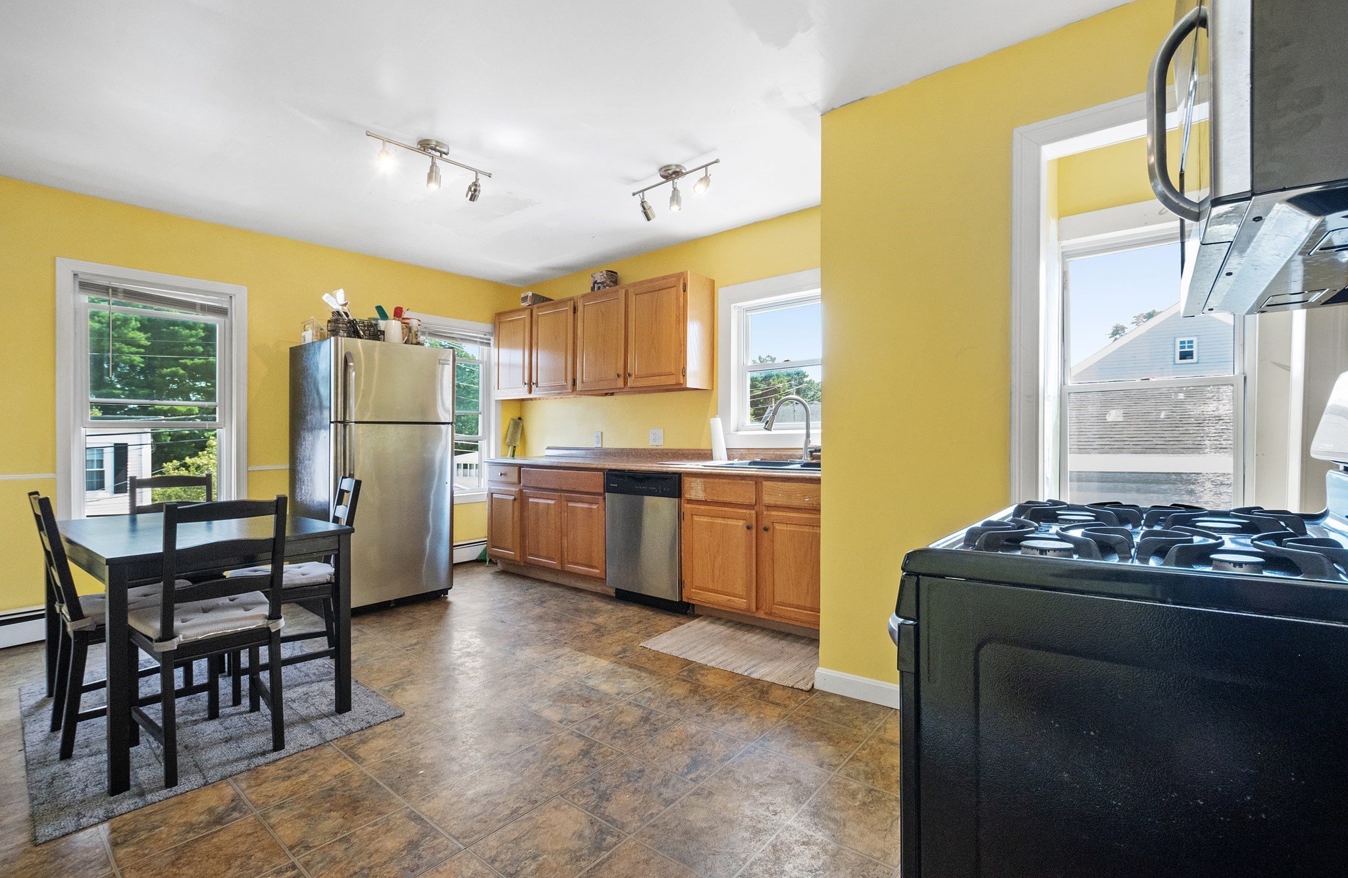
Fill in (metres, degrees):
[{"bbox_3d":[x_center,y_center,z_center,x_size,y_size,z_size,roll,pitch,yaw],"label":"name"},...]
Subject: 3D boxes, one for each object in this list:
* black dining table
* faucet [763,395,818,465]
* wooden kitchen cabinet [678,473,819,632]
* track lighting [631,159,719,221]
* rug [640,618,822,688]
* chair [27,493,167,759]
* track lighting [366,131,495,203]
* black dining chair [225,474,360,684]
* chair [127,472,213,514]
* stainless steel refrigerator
[{"bbox_3d":[-1.960,0.715,2.318,1.160,0.735,0.725,0,0,37],"label":"black dining table"},{"bbox_3d":[0.706,-0.067,3.406,0.280,0.395,0.100,0,0,-14],"label":"faucet"},{"bbox_3d":[0.646,0.604,3.292,1.070,0.780,0.591,0,0,38],"label":"wooden kitchen cabinet"},{"bbox_3d":[-0.005,-1.310,2.931,0.589,0.245,0.140,0,0,41],"label":"track lighting"},{"bbox_3d":[0.367,1.087,2.892,0.910,0.012,0.580,0,0,36],"label":"rug"},{"bbox_3d":[-2.075,0.640,2.135,0.420,0.900,0.480,0,0,38],"label":"chair"},{"bbox_3d":[-1.155,-1.310,2.699,0.587,0.245,0.140,0,0,-44],"label":"track lighting"},{"bbox_3d":[-1.735,0.637,2.555,0.480,0.900,0.420,0,0,-41],"label":"black dining chair"},{"bbox_3d":[-2.330,0.636,2.662,0.480,0.890,0.400,0,0,41],"label":"chair"},{"bbox_3d":[-2.050,0.241,3.830,0.740,1.710,0.760,0,0,38],"label":"stainless steel refrigerator"}]

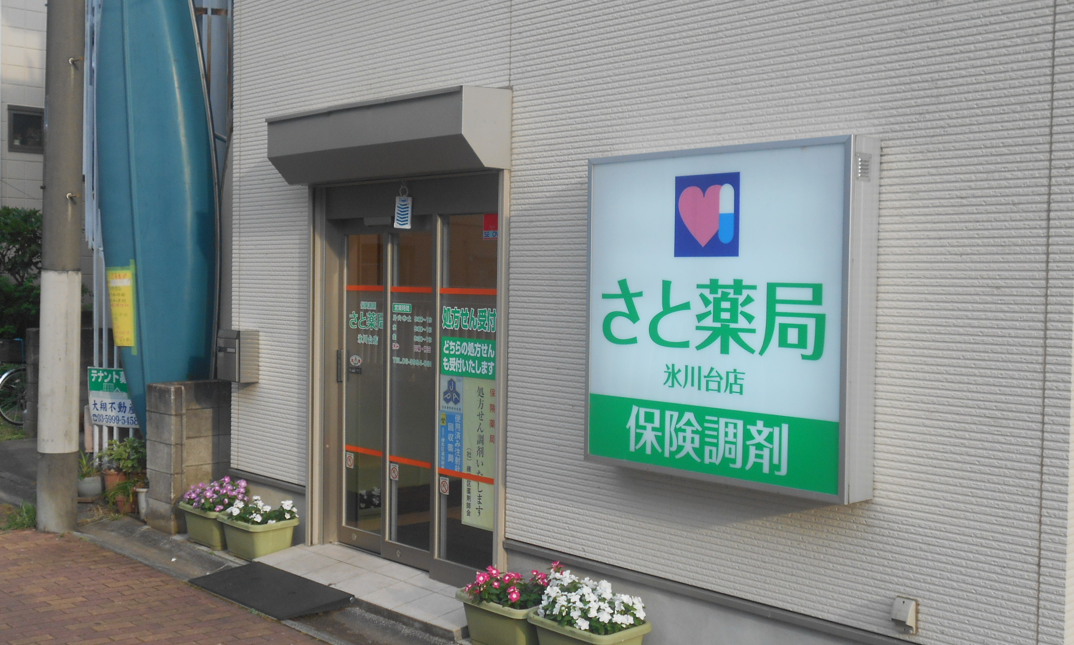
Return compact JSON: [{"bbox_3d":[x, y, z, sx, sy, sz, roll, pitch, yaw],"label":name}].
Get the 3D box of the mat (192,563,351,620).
[{"bbox_3d":[-1.492,1.473,6.700,0.390,0.090,1.040,-1,3,-42],"label":"mat"}]

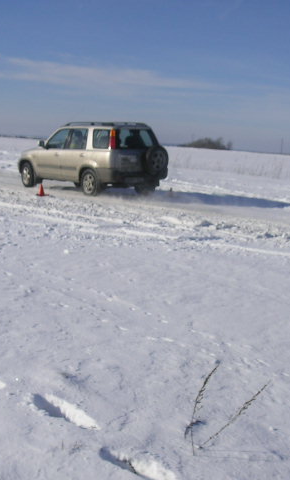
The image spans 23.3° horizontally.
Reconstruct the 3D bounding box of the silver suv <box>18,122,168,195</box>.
[{"bbox_3d":[-1.418,-2.051,17.460,1.770,1.690,4.480,-4,10,-41],"label":"silver suv"}]

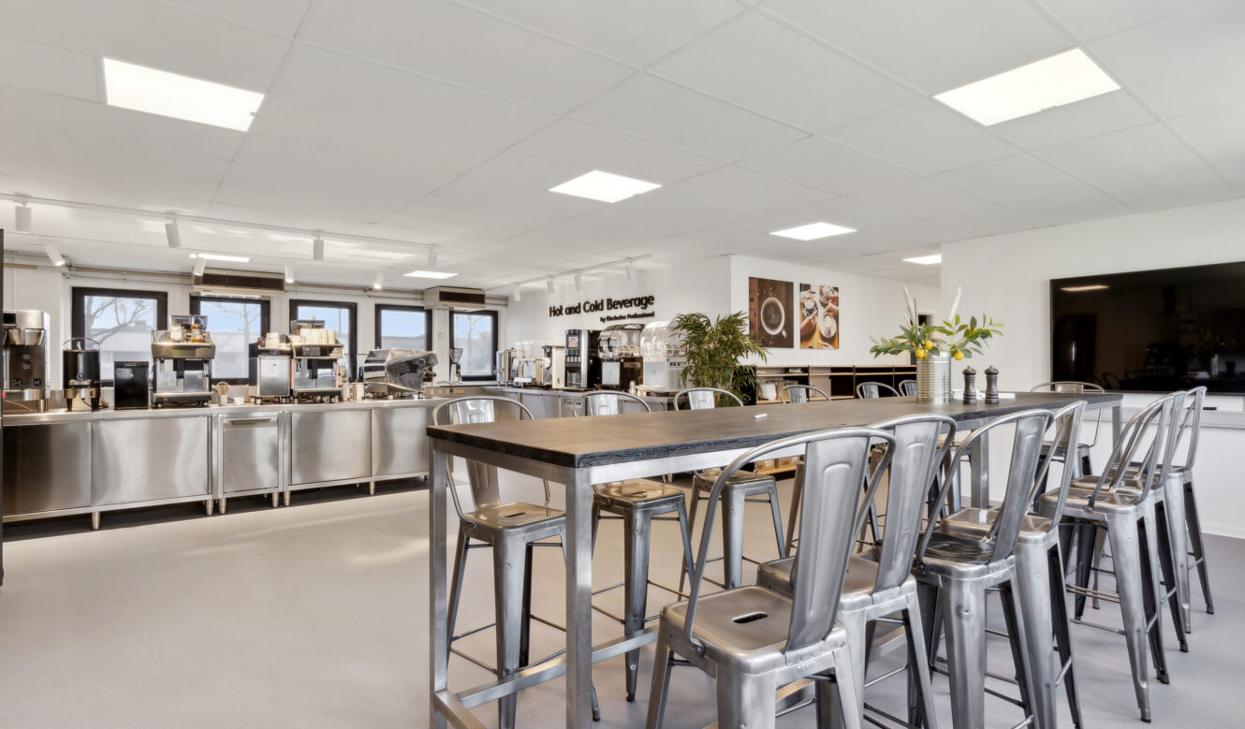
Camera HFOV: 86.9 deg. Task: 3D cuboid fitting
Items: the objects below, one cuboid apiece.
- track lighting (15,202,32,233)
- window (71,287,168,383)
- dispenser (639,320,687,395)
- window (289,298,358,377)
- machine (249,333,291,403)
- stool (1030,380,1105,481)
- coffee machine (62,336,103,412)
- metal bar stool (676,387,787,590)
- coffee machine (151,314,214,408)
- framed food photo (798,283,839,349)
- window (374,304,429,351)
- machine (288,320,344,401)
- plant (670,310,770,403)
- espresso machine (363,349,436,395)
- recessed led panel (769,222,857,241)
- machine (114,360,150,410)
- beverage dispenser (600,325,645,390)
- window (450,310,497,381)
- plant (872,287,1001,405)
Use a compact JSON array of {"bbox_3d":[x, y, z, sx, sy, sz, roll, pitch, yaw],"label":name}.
[{"bbox_3d":[-4.442,-1.090,4.871,0.095,0.227,0.100,0,0,-38],"label":"track lighting"},{"bbox_3d":[-6.261,-0.342,8.217,0.940,1.190,0.100,0,0,-38],"label":"window"},{"bbox_3d":[0.430,-0.068,7.541,0.500,0.865,0.430,0,0,-38],"label":"dispenser"},{"bbox_3d":[-4.282,-0.302,9.428,0.920,1.170,0.120,0,0,-39],"label":"window"},{"bbox_3d":[-3.458,0.056,6.453,0.295,0.645,0.480,0,0,-38],"label":"machine"},{"bbox_3d":[2.847,0.700,4.265,0.450,1.160,0.430,0,0,-44],"label":"stool"},{"bbox_3d":[-4.283,0.079,5.208,0.250,0.584,0.310,0,0,-38],"label":"coffee machine"},{"bbox_3d":[0.533,0.700,3.167,0.430,1.160,0.450,0,0,-33],"label":"metal bar stool"},{"bbox_3d":[-3.989,-0.040,5.967,0.465,0.835,0.560,0,0,-38],"label":"coffee machine"},{"bbox_3d":[2.510,-0.593,8.295,0.810,0.802,0.040,0,0,-39],"label":"framed food photo"},{"bbox_3d":[-3.385,-0.311,10.217,0.890,1.180,0.100,0,0,-38],"label":"window"},{"bbox_3d":[-3.084,-0.025,6.507,0.450,0.812,0.560,0,0,-39],"label":"machine"},{"bbox_3d":[0.959,0.380,6.734,0.860,1.830,0.880,0,0,0],"label":"plant"},{"bbox_3d":[-2.470,0.112,7.341,0.570,0.537,0.760,0,0,-39],"label":"espresso machine"},{"bbox_3d":[1.756,-1.225,6.057,0.580,0.030,0.580,0,0,-38],"label":"recessed led panel"},{"bbox_3d":[-4.081,0.175,5.466,0.226,0.396,0.410,0,0,-38],"label":"machine"},{"bbox_3d":[-0.035,-0.090,8.209,0.500,0.805,0.420,0,0,-39],"label":"beverage dispenser"},{"bbox_3d":[-2.514,-0.302,11.126,0.880,1.190,0.100,0,0,-38],"label":"window"},{"bbox_3d":[1.460,-0.096,3.080,0.590,0.540,0.500,0,0,25],"label":"plant"}]

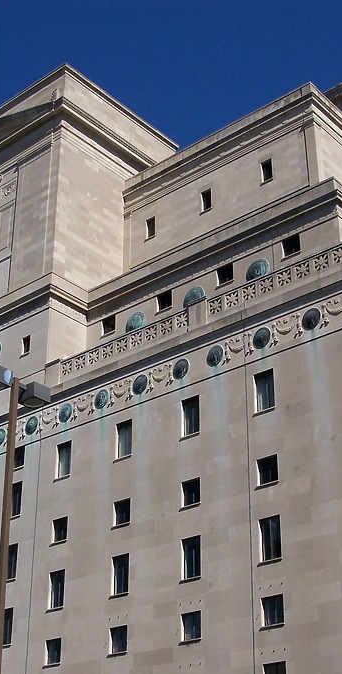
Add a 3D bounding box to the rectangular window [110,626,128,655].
[{"bbox_3d":[-2.569,15.514,50.490,1.219,1.350,0.260,-22,-35,35],"label":"rectangular window"}]

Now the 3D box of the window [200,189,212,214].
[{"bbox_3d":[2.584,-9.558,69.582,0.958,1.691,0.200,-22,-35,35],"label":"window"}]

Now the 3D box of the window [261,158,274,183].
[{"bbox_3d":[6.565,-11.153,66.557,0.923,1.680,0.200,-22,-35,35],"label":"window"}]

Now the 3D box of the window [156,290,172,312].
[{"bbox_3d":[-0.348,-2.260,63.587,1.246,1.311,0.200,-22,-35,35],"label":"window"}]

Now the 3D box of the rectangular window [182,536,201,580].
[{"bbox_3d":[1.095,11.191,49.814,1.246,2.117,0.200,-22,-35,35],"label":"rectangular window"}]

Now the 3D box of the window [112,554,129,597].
[{"bbox_3d":[-2.688,12.990,53.674,1.295,2.113,0.300,-22,-35,36],"label":"window"}]

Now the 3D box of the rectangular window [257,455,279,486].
[{"bbox_3d":[5.114,7.000,51.303,1.336,1.440,0.300,-22,-35,35],"label":"rectangular window"}]

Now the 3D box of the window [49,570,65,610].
[{"bbox_3d":[-6.464,14.552,56.584,1.252,2.130,0.300,-22,-35,36],"label":"window"}]

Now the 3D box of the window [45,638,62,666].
[{"bbox_3d":[-6.668,18.200,56.943,1.328,1.412,0.300,-22,-35,35],"label":"window"}]

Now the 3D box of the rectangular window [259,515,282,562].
[{"bbox_3d":[4.760,9.559,46.513,1.256,2.062,0.260,-22,-35,35],"label":"rectangular window"}]

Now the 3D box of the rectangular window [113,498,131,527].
[{"bbox_3d":[-2.562,9.569,53.647,1.256,1.388,0.260,-22,-35,35],"label":"rectangular window"}]

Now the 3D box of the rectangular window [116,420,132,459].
[{"bbox_3d":[-2.574,5.816,55.655,1.237,2.137,0.260,-22,-35,35],"label":"rectangular window"}]

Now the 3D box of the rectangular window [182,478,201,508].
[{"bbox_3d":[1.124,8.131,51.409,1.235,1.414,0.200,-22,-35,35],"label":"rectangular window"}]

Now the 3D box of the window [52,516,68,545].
[{"bbox_3d":[-6.674,11.868,60.273,1.336,1.480,0.300,-22,-35,35],"label":"window"}]

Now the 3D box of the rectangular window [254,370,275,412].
[{"bbox_3d":[4.794,2.824,50.062,1.256,2.137,0.260,-22,-35,35],"label":"rectangular window"}]

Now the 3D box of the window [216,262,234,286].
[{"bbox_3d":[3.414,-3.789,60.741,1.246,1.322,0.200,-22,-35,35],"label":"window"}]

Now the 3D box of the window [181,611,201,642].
[{"bbox_3d":[1.091,14.452,49.162,1.300,1.409,0.300,-22,-35,36],"label":"window"}]

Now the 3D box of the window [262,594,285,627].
[{"bbox_3d":[5.051,13.365,48.024,1.352,1.440,0.300,-22,-35,35],"label":"window"}]

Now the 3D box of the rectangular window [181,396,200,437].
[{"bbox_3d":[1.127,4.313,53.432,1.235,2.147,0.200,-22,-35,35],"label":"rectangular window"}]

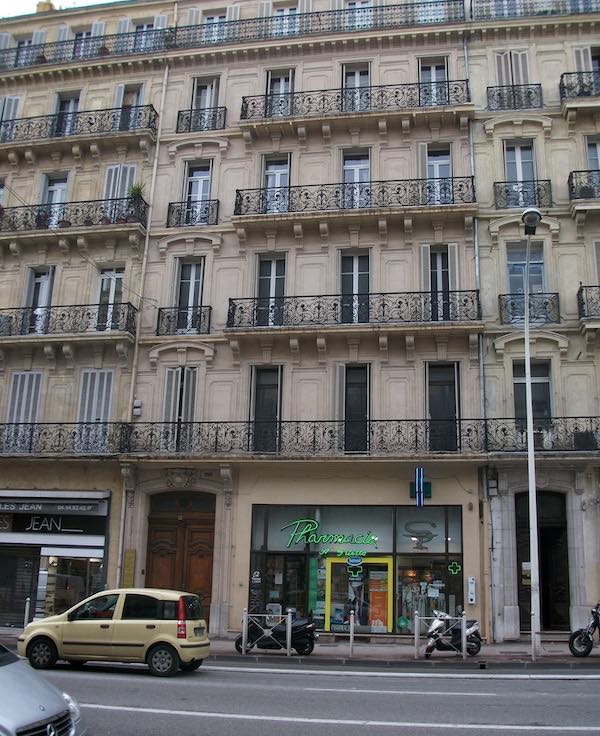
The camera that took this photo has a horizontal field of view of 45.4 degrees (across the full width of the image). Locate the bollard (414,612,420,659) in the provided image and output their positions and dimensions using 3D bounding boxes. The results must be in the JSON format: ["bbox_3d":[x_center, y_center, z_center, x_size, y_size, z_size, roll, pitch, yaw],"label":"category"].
[{"bbox_3d":[2.451,5.580,14.943,0.100,0.980,0.100,-1,-16,9],"label":"bollard"}]

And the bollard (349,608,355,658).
[{"bbox_3d":[1.120,5.731,15.448,0.090,0.980,0.090,-1,-16,9],"label":"bollard"}]

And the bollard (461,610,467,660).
[{"bbox_3d":[3.383,5.535,14.796,0.100,1.000,0.100,-1,-16,9],"label":"bollard"}]

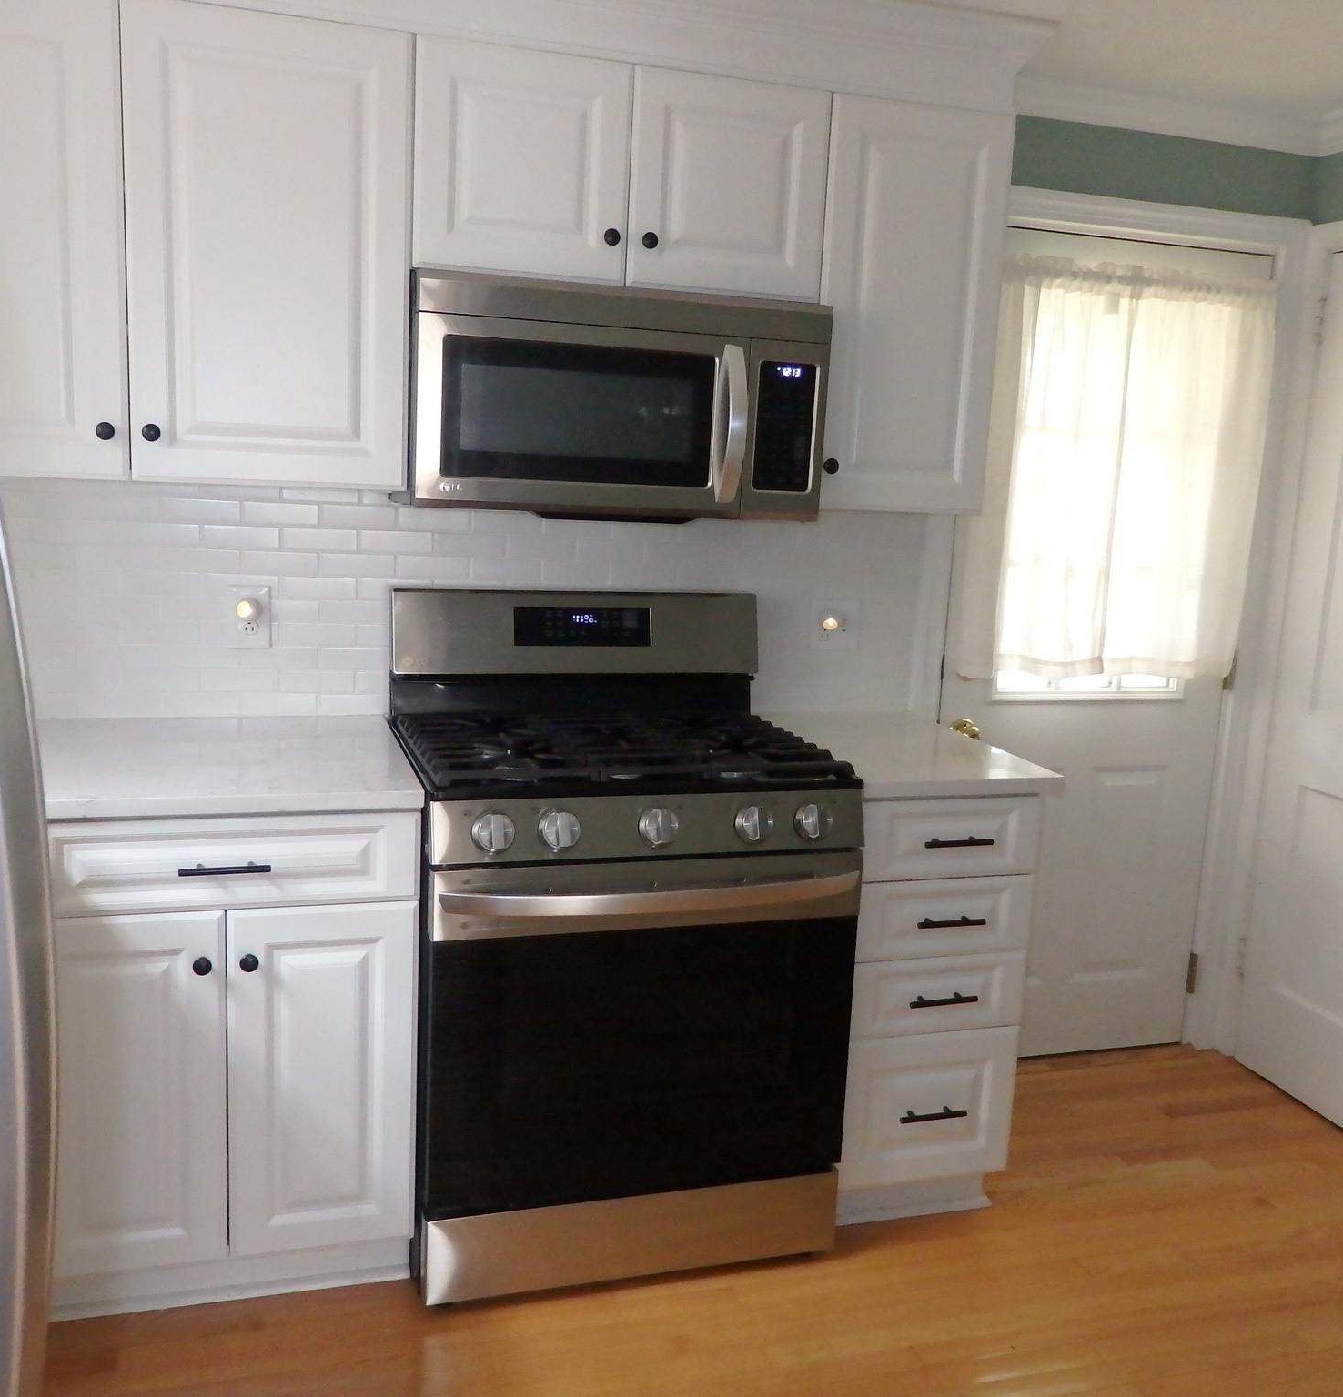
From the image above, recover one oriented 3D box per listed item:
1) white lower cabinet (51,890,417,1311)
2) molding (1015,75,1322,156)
[{"bbox_3d":[-0.815,0.641,2.504,0.611,0.727,0.615,0,11,-17],"label":"white lower cabinet"},{"bbox_3d":[1.075,-1.296,2.983,0.950,0.082,0.070,0,11,-17],"label":"molding"}]

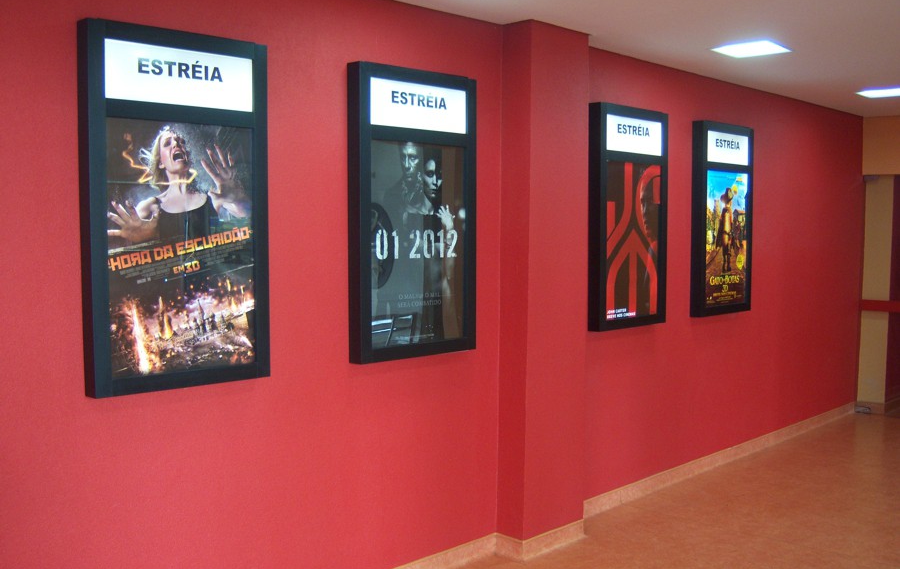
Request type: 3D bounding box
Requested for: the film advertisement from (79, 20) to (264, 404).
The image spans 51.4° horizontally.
[{"bbox_3d":[-1.027,-0.278,3.564,0.084,1.350,0.758,3,5,44],"label":"film advertisement"}]

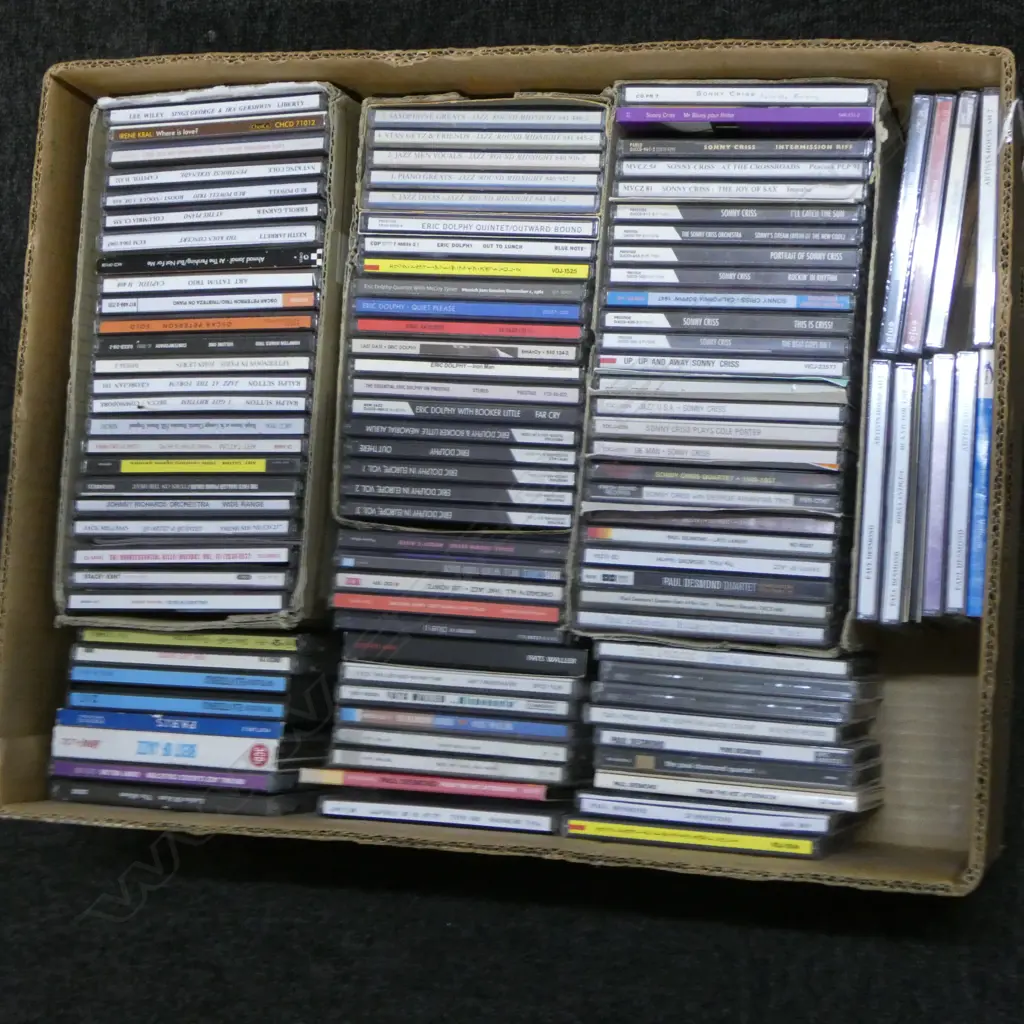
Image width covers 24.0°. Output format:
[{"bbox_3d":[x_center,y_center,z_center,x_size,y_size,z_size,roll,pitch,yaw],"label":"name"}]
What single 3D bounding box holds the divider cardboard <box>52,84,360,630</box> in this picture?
[{"bbox_3d":[-0.142,-0.073,1.302,0.139,0.147,0.279,2,86,17],"label":"divider cardboard"}]

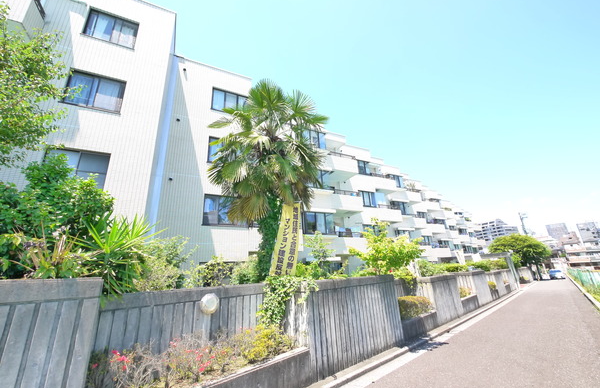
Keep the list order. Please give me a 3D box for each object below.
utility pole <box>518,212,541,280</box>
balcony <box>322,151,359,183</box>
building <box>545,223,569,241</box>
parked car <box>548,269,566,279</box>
[{"bbox_3d":[39.120,8.746,40.753,0.500,10.800,1.200,14,-25,-42],"label":"utility pole"},{"bbox_3d":[2.532,-1.893,17.382,2.850,1.250,1.700,6,-20,-26],"label":"balcony"},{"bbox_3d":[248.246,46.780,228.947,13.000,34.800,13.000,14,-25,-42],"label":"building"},{"bbox_3d":[42.886,13.365,40.575,4.200,1.470,1.720,14,-25,-42],"label":"parked car"}]

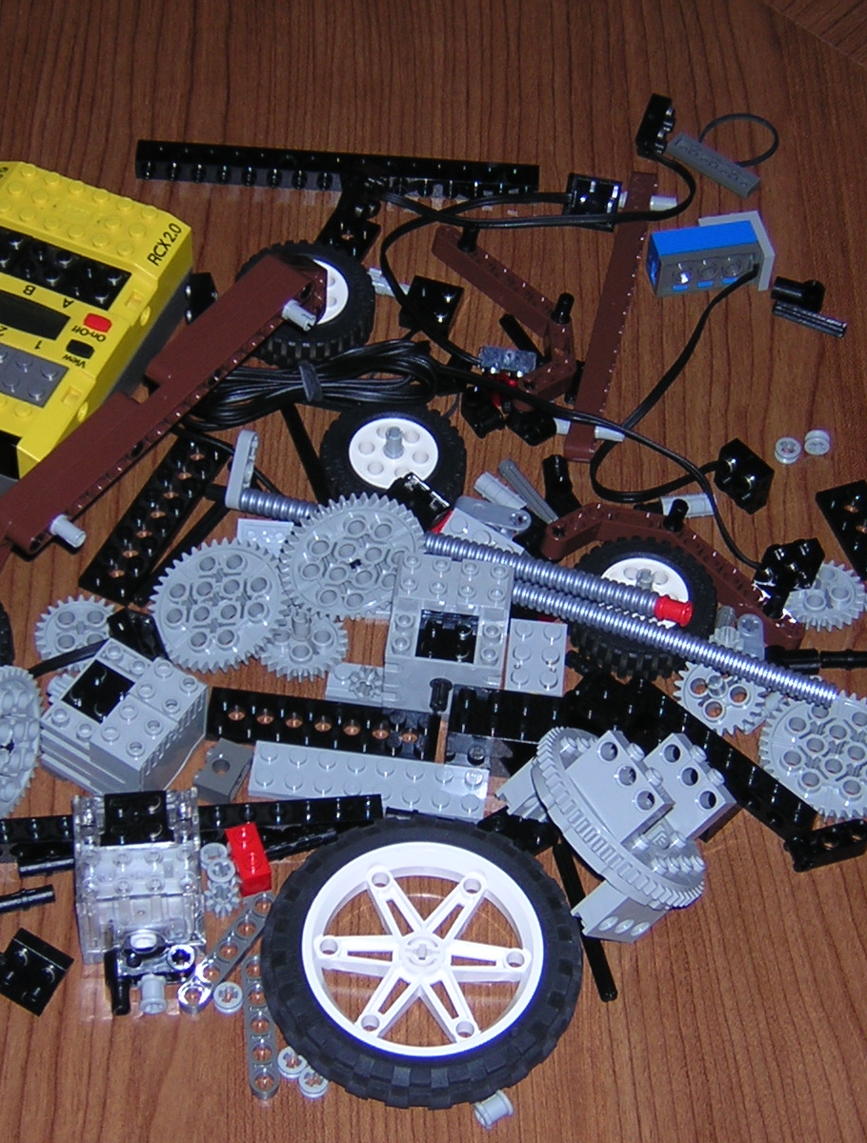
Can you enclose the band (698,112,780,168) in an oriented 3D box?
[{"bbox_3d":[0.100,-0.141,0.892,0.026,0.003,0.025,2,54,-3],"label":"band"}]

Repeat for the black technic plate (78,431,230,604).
[{"bbox_3d":[-0.079,-0.015,0.788,0.016,0.005,0.064,23,56,12],"label":"black technic plate"}]

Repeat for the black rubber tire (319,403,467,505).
[{"bbox_3d":[-0.012,-0.030,0.798,0.043,0.013,0.043,5,54,0],"label":"black rubber tire"}]

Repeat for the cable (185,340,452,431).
[{"bbox_3d":[-0.035,-0.056,0.815,0.082,0.013,0.027,-11,56,-11],"label":"cable"}]

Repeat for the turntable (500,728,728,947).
[{"bbox_3d":[0.049,0.064,0.718,0.043,0.059,0.059,-45,67,19],"label":"turntable"}]

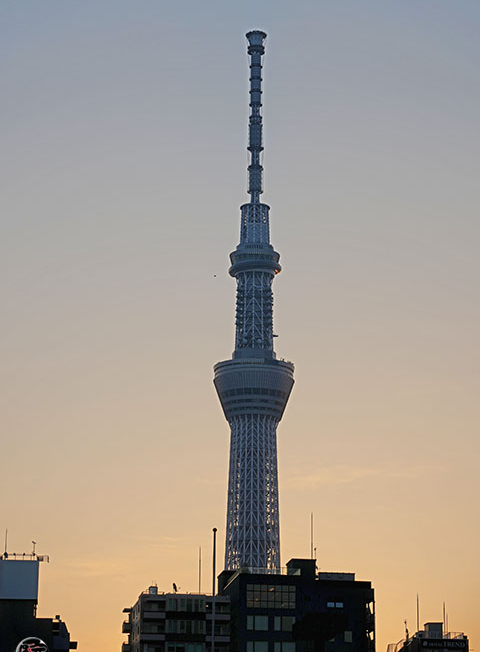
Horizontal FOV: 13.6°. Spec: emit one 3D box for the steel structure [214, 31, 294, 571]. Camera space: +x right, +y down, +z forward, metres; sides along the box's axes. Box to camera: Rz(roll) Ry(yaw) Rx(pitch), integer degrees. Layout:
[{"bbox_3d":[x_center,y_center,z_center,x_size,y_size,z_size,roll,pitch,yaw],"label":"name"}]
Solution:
[{"bbox_3d":[9.750,87.400,1417.000,65.000,634.000,65.000,0,-16,0],"label":"steel structure"}]

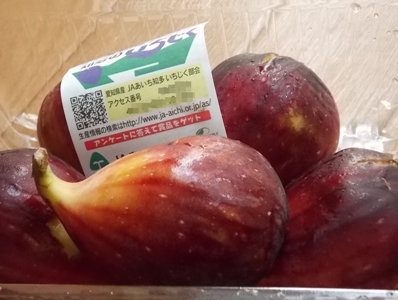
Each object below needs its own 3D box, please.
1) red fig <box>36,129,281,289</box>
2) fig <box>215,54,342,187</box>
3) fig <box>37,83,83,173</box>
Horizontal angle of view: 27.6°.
[{"bbox_3d":[-0.013,0.021,0.300,0.096,0.056,0.057,11,73,-14],"label":"red fig"},{"bbox_3d":[0.029,-0.009,0.350,0.062,0.066,0.061,2,21,-1],"label":"fig"},{"bbox_3d":[-0.041,-0.007,0.354,0.056,0.066,0.056,2,21,-1],"label":"fig"}]

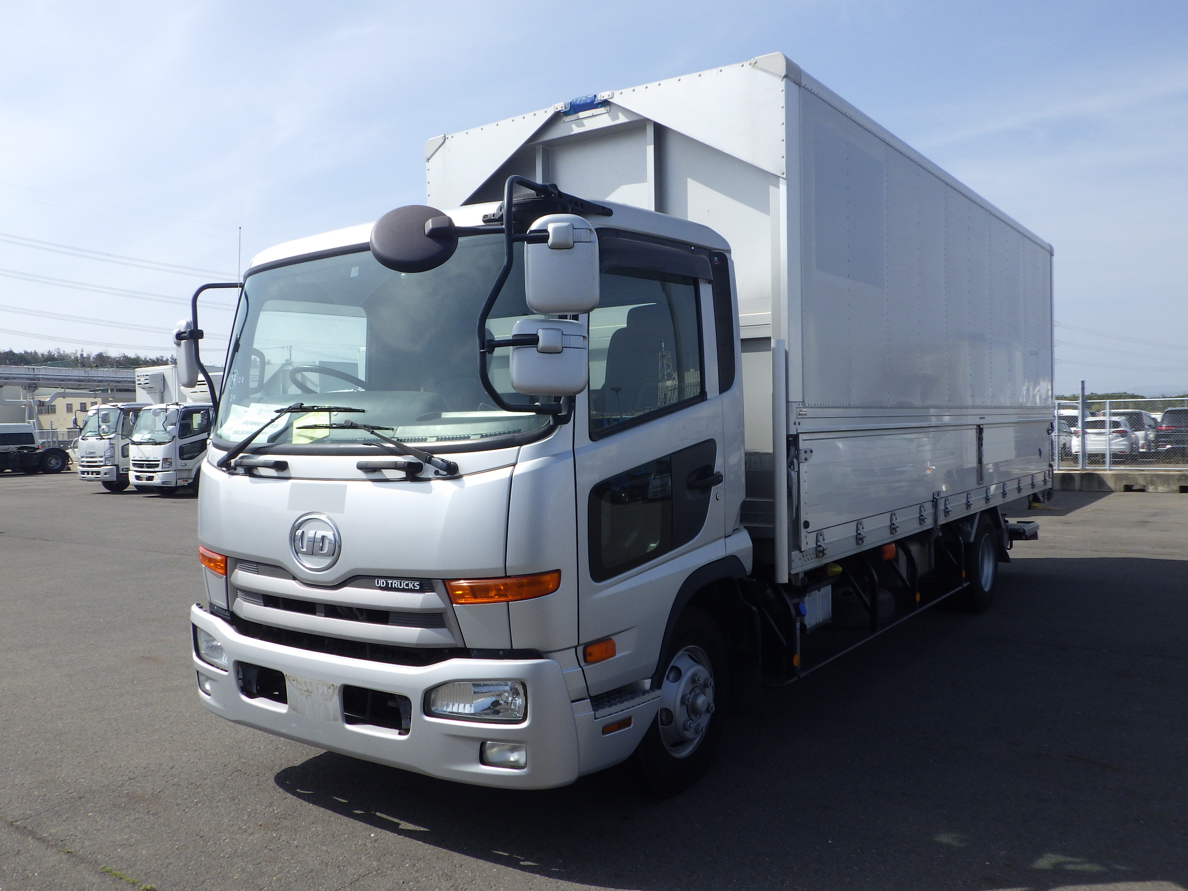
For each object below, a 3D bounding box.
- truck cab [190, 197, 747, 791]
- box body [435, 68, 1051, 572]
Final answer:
[{"bbox_3d":[-0.649,0.043,4.292,2.195,2.156,1.513,0,2,36],"label":"truck cab"},{"bbox_3d":[1.809,-0.694,7.723,2.321,2.425,6.381,0,2,36],"label":"box body"}]

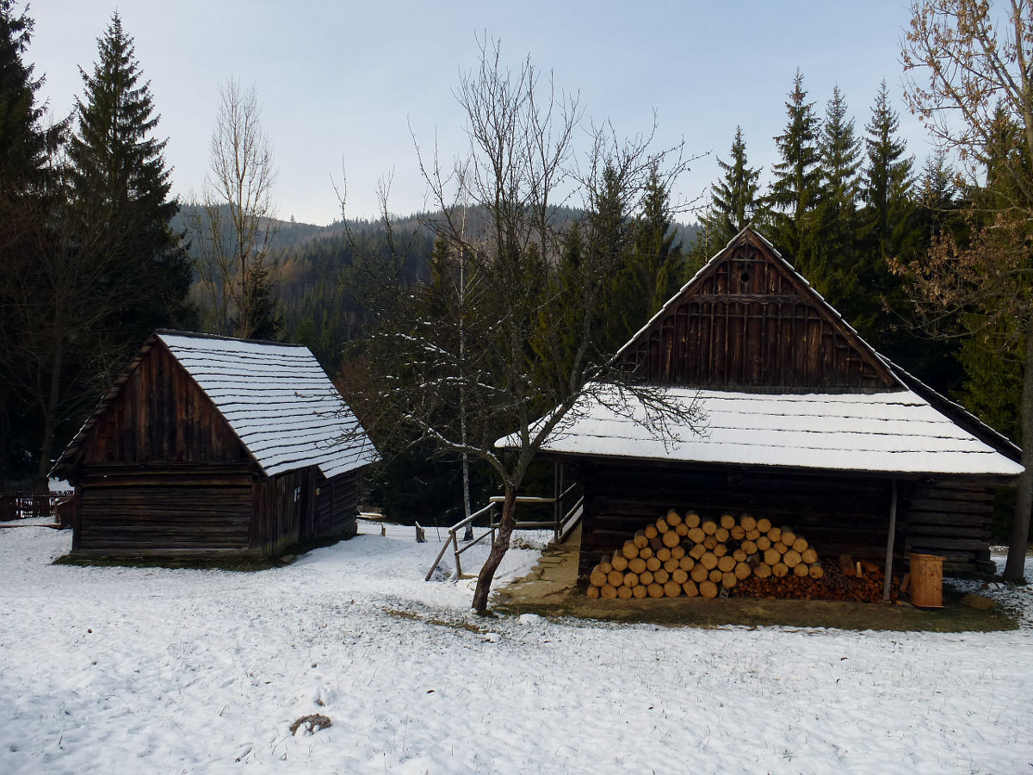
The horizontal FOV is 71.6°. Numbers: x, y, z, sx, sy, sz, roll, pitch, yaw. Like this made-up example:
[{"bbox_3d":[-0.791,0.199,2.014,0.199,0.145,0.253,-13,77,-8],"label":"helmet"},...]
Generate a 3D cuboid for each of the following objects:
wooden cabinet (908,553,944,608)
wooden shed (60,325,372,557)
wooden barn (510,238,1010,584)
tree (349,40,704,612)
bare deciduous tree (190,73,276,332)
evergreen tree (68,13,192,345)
[{"bbox_3d":[7.150,3.400,12.500,0.480,0.860,0.480,0,0,10],"label":"wooden cabinet"},{"bbox_3d":[-7.850,1.400,20.200,5.900,5.300,6.900,0,0,12],"label":"wooden shed"},{"bbox_3d":[4.850,0.350,17.200,9.300,7.000,8.600,0,0,9],"label":"wooden barn"},{"bbox_3d":[0.160,-0.970,11.800,5.800,9.400,5.300,0,0,0],"label":"tree"},{"bbox_3d":[-15.800,-6.400,40.500,5.000,22.000,4.800,0,0,0],"label":"bare deciduous tree"},{"bbox_3d":[-19.400,-7.200,36.000,6.400,23.500,6.400,0,0,0],"label":"evergreen tree"}]

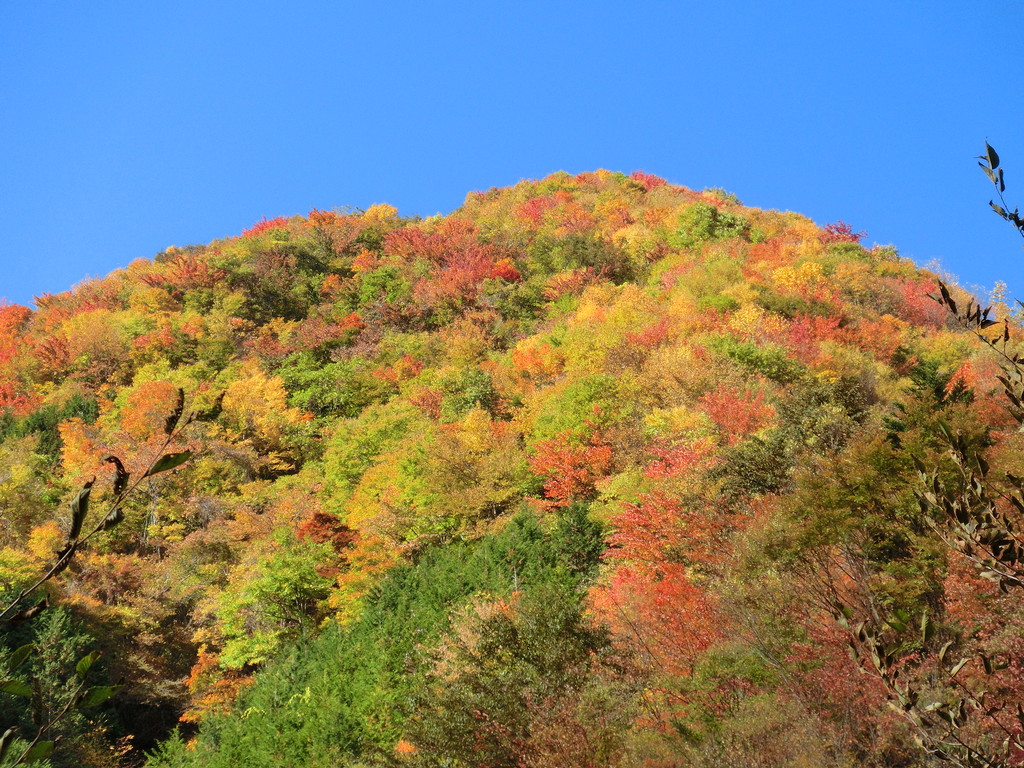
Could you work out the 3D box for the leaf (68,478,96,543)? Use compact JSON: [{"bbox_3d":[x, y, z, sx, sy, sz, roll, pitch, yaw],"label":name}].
[{"bbox_3d":[-0.631,0.184,4.000,0.027,0.104,0.025,20,0,-8],"label":"leaf"}]

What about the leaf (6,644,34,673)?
[{"bbox_3d":[-0.704,0.393,3.900,0.026,0.055,0.018,44,0,-3],"label":"leaf"}]

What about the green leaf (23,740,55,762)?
[{"bbox_3d":[-0.678,0.527,3.900,0.055,0.026,0.017,-33,-1,0],"label":"green leaf"}]

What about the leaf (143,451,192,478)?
[{"bbox_3d":[-0.505,0.117,4.000,0.077,0.026,0.020,-29,2,0],"label":"leaf"}]

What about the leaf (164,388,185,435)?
[{"bbox_3d":[-0.496,0.040,4.000,0.020,0.070,0.020,16,0,-7],"label":"leaf"}]

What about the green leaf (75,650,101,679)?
[{"bbox_3d":[-0.608,0.402,3.900,0.025,0.052,0.018,38,0,-3],"label":"green leaf"}]

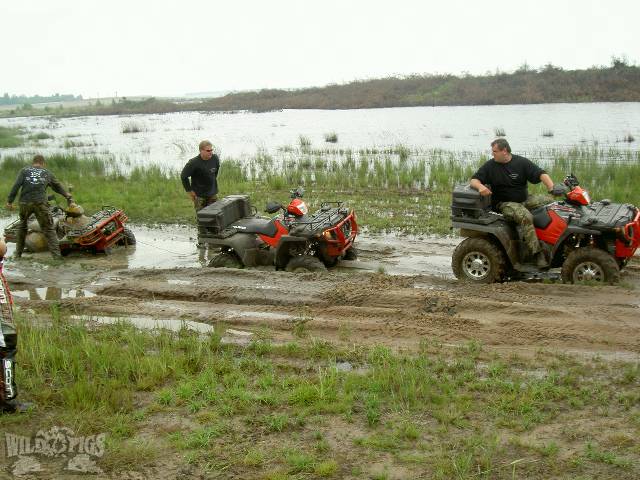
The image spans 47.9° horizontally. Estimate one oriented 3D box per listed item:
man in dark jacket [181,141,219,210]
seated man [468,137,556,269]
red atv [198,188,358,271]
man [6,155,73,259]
[{"bbox_3d":[-1.824,-0.674,11.100,0.580,1.780,0.420,-10,14,-39],"label":"man in dark jacket"},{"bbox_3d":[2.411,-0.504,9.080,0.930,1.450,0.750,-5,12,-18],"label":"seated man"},{"bbox_3d":[-0.598,-0.101,10.150,2.070,1.180,1.120,5,19,29],"label":"red atv"},{"bbox_3d":[-4.182,-0.494,10.750,0.900,1.640,0.520,-1,11,2],"label":"man"}]

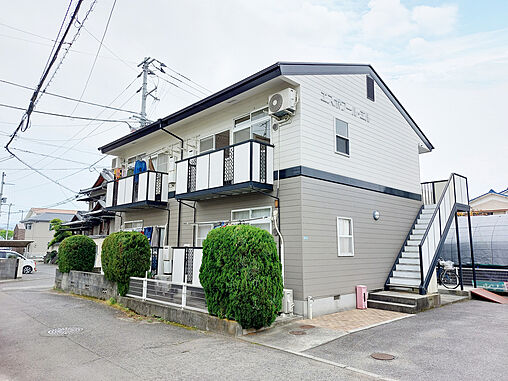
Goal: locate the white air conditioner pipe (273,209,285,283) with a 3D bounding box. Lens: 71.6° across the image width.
[{"bbox_3d":[0.641,1.444,8.911,0.100,1.900,0.430,8,-11,-43],"label":"white air conditioner pipe"}]

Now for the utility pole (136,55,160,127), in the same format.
[{"bbox_3d":[-6.393,-1.664,20.126,1.150,12.600,1.300,8,-11,-43],"label":"utility pole"}]

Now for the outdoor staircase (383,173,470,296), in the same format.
[{"bbox_3d":[6.125,1.328,12.214,5.100,4.030,1.280,8,-11,-43],"label":"outdoor staircase"}]

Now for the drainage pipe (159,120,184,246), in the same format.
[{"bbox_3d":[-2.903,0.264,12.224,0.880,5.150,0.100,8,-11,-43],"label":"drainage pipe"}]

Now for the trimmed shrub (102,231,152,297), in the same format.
[{"bbox_3d":[-3.915,2.224,10.791,1.440,1.850,1.440,8,-11,-43],"label":"trimmed shrub"}]

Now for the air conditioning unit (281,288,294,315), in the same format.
[{"bbox_3d":[0.590,2.681,8.561,0.280,0.550,0.730,8,-11,-43],"label":"air conditioning unit"}]

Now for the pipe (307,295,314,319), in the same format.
[{"bbox_3d":[1.327,2.754,8.274,0.120,0.530,0.110,8,-11,-43],"label":"pipe"}]

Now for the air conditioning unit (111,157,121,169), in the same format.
[{"bbox_3d":[-6.381,-1.206,16.310,0.280,0.540,0.700,8,-11,-43],"label":"air conditioning unit"}]

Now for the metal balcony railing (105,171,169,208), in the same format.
[{"bbox_3d":[-4.834,0.098,14.281,0.860,1.210,3.680,8,-11,-43],"label":"metal balcony railing"}]

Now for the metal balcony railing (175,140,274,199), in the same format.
[{"bbox_3d":[-0.982,-0.446,10.323,0.880,1.230,3.520,8,-11,-43],"label":"metal balcony railing"}]

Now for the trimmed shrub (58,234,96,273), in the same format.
[{"bbox_3d":[-7.010,2.609,13.967,1.360,1.570,1.360,8,-11,-43],"label":"trimmed shrub"}]

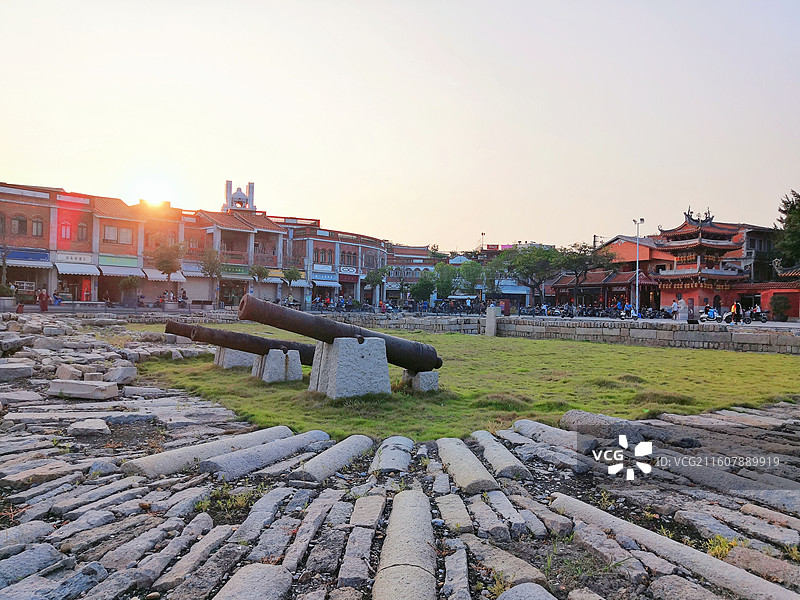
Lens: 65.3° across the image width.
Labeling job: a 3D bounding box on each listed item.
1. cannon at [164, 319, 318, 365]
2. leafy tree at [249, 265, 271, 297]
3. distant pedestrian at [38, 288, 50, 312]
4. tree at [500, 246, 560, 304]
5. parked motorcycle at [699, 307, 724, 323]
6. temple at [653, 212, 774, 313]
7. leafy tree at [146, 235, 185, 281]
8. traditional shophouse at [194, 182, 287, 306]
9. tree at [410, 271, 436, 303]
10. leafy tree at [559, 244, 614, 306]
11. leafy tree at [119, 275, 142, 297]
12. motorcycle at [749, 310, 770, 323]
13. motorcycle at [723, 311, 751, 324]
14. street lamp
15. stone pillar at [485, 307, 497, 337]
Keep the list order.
[{"bbox_3d":[-2.381,0.809,11.067,2.700,0.380,0.420,13,-7,-35],"label":"cannon"},{"bbox_3d":[-13.100,-1.400,58.000,1.900,3.600,1.950,1,0,0],"label":"leafy tree"},{"bbox_3d":[-25.637,0.022,45.000,0.650,1.640,0.420,1,0,-3],"label":"distant pedestrian"},{"bbox_3d":[13.300,-1.950,64.000,6.300,7.000,6.000,1,0,11],"label":"tree"},{"bbox_3d":[22.464,1.067,45.000,1.850,1.150,0.700,1,0,31],"label":"parked motorcycle"},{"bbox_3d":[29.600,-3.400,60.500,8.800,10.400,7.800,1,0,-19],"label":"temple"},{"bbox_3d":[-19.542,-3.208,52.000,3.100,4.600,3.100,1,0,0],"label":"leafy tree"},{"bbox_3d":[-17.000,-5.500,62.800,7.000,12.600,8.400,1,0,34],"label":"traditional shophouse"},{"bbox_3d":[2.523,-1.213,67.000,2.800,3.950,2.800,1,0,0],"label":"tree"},{"bbox_3d":[18.900,-2.100,63.000,6.000,7.300,5.700,1,0,11],"label":"leafy tree"},{"bbox_3d":[-21.600,-1.100,50.000,1.800,2.000,1.750,1,0,-22],"label":"leafy tree"},{"bbox_3d":[26.465,1.157,46.000,1.750,1.100,0.700,1,0,29],"label":"motorcycle"},{"bbox_3d":[23.458,1.192,43.500,1.850,1.050,0.700,1,0,31],"label":"motorcycle"},{"bbox_3d":[21.400,-2.900,56.000,1.150,9.000,0.500,1,0,14],"label":"street lamp"},{"bbox_3d":[6.526,1.572,45.000,0.580,2.100,0.520,1,0,27],"label":"stone pillar"}]

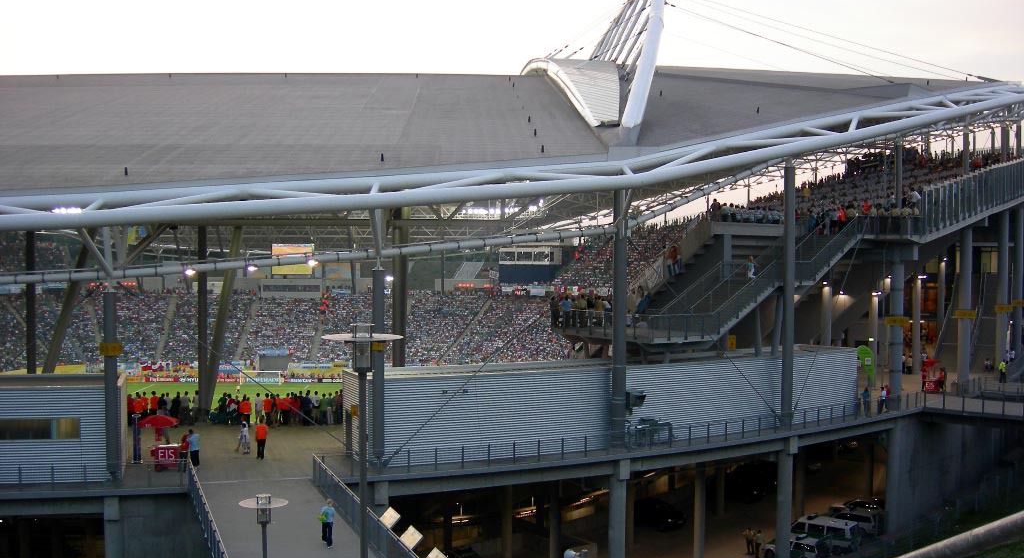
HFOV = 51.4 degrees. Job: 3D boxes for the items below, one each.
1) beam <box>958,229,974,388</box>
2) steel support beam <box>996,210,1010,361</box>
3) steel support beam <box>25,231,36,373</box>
[{"bbox_3d":[33.643,2.151,79.000,0.860,11.647,0.860,1,2,23],"label":"beam"},{"bbox_3d":[41.049,1.022,89.119,0.800,13.000,0.800,0,2,0],"label":"steel support beam"},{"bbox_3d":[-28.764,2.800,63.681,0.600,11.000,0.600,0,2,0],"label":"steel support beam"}]

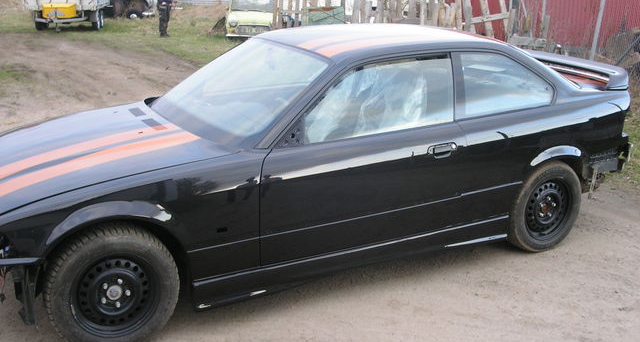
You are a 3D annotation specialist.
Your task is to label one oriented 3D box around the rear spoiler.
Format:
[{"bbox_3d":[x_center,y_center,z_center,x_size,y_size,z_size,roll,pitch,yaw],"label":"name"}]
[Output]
[{"bbox_3d":[1.670,-0.770,5.216,0.300,0.160,1.320,-8,19,-27],"label":"rear spoiler"}]

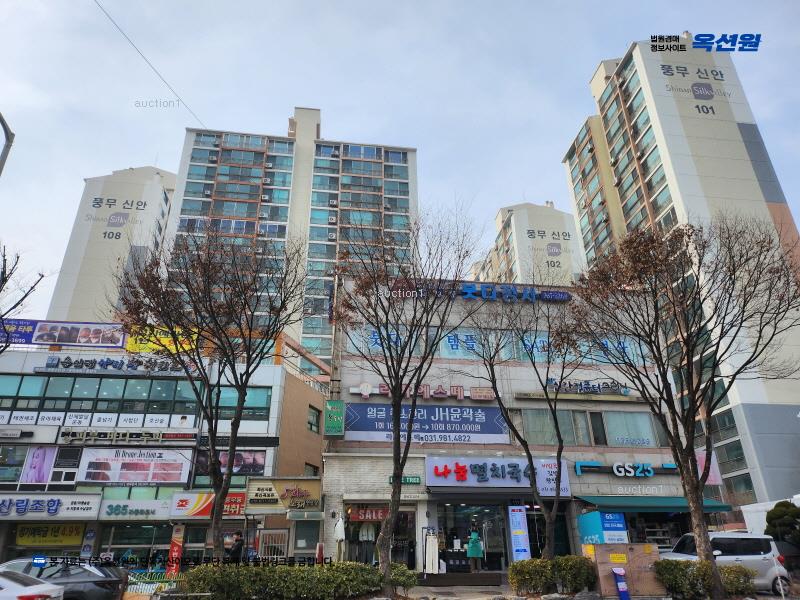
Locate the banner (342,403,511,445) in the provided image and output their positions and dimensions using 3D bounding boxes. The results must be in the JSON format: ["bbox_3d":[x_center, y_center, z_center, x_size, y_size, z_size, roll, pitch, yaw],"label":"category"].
[{"bbox_3d":[1.098,4.737,21.247,6.359,1.420,0.080,3,-26,-8],"label":"banner"}]

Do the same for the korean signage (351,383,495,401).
[{"bbox_3d":[0.969,3.661,21.856,5.840,0.624,0.300,3,-26,-7],"label":"korean signage"}]

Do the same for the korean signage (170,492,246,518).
[{"bbox_3d":[-8.371,9.077,24.489,3.154,0.969,0.400,3,-26,-7],"label":"korean signage"}]

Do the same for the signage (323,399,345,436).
[{"bbox_3d":[-2.444,4.447,20.744,0.739,1.338,0.250,3,-26,-8],"label":"signage"}]

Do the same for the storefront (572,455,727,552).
[{"bbox_3d":[8.979,7.960,20.489,5.010,4.130,3.000,3,-26,-7],"label":"storefront"}]

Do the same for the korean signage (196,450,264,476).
[{"bbox_3d":[-7.361,7.140,24.221,2.915,1.041,0.080,3,-26,-8],"label":"korean signage"}]

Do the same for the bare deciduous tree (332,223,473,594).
[{"bbox_3d":[0.301,2.315,15.721,4.530,10.520,4.530,3,-26,-7],"label":"bare deciduous tree"}]

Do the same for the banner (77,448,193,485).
[{"bbox_3d":[-11.159,7.046,23.508,4.448,1.441,0.120,3,-26,-8],"label":"banner"}]

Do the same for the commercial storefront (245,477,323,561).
[{"bbox_3d":[-4.317,8.516,20.558,2.750,3.600,1.800,3,-26,-7],"label":"commercial storefront"}]

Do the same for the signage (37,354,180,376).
[{"bbox_3d":[-13.844,3.237,27.026,6.881,0.758,0.300,3,-26,-7],"label":"signage"}]

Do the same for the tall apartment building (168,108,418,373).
[{"bbox_3d":[-14.123,1.868,73.899,32.210,61.480,12.500,3,-26,-8],"label":"tall apartment building"}]

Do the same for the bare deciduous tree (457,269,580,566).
[{"bbox_3d":[3.847,3.335,16.355,4.036,9.069,4.036,3,-26,-7],"label":"bare deciduous tree"}]

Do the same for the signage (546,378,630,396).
[{"bbox_3d":[7.740,3.617,22.795,3.572,0.596,0.150,3,-26,-8],"label":"signage"}]

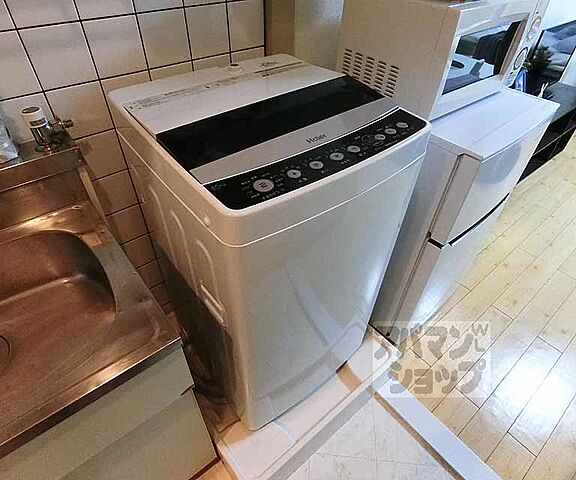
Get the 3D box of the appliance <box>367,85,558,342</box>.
[{"bbox_3d":[0.503,-0.128,1.364,0.478,0.885,0.510,-30,51,-27],"label":"appliance"}]

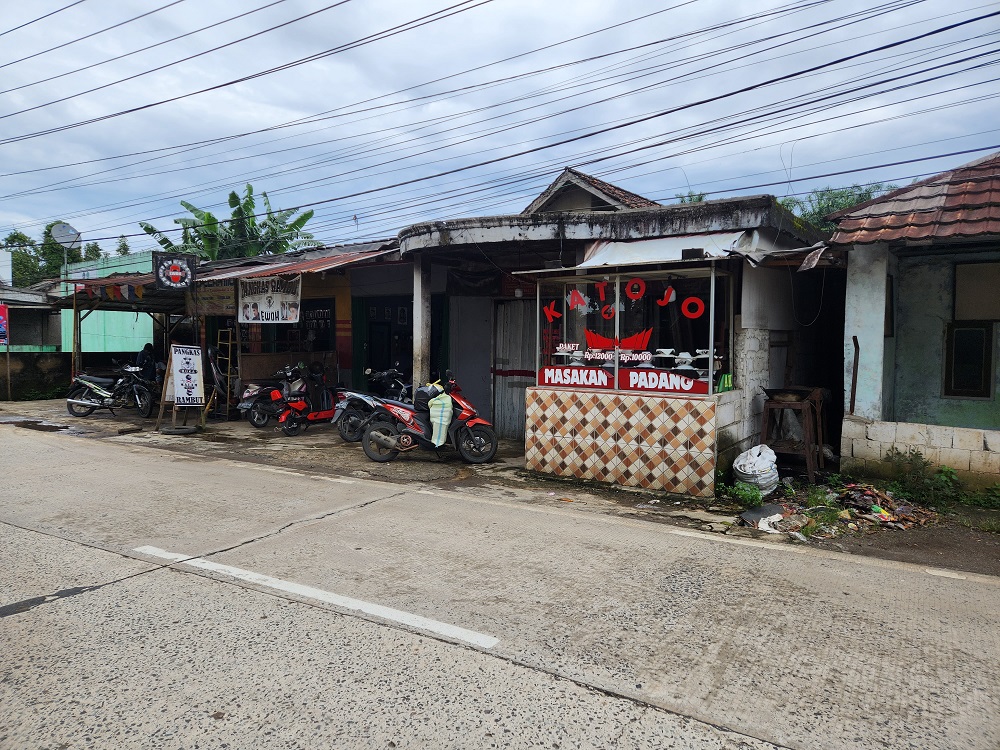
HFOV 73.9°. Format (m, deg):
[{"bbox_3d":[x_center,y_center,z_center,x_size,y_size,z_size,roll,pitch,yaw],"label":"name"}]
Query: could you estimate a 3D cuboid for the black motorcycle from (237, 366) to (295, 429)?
[{"bbox_3d":[-3.996,0.325,12.171,0.680,1.100,1.850,2,3,26],"label":"black motorcycle"}]

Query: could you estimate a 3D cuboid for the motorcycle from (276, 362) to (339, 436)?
[{"bbox_3d":[-3.026,0.398,10.921,0.630,1.100,1.600,2,3,28],"label":"motorcycle"}]

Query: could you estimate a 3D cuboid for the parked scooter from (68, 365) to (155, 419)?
[{"bbox_3d":[-7.466,0.259,12.721,1.900,1.120,0.680,1,3,4],"label":"parked scooter"}]

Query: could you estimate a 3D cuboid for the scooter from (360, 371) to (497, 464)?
[{"bbox_3d":[-0.870,0.529,8.270,1.820,1.150,0.680,0,3,-1],"label":"scooter"}]

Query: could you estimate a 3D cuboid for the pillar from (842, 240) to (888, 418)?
[{"bbox_3d":[4.369,-0.513,7.880,0.400,2.040,0.360,2,4,32],"label":"pillar"}]

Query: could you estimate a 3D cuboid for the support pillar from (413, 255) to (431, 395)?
[{"bbox_3d":[-1.081,-0.324,9.228,0.190,2.750,0.190,2,4,32],"label":"support pillar"}]

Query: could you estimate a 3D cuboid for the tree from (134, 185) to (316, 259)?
[{"bbox_3d":[-8.076,-2.510,19.847,4.900,5.900,4.400,-1,3,-22],"label":"tree"}]

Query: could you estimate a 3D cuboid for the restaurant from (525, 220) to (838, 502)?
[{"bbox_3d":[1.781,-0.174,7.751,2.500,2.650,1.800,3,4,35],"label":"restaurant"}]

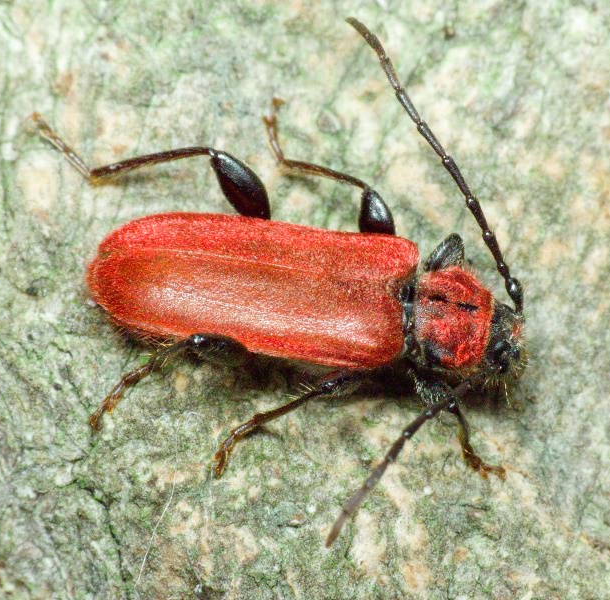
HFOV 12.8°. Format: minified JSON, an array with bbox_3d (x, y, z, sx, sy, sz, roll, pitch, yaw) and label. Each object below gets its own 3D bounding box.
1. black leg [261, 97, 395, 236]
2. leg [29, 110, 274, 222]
[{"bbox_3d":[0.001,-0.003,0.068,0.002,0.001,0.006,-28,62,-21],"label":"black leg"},{"bbox_3d":[-0.004,-0.003,0.068,0.007,0.002,0.002,25,58,12],"label":"leg"}]

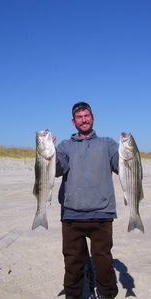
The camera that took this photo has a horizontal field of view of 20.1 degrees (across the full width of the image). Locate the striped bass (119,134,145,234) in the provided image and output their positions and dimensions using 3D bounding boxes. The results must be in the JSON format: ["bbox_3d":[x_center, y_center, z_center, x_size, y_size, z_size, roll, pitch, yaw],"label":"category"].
[{"bbox_3d":[0.404,0.241,3.030,0.160,0.726,0.110,-4,-2,-12],"label":"striped bass"}]

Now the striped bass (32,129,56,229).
[{"bbox_3d":[-0.218,0.217,3.030,0.152,0.719,0.110,2,-2,20],"label":"striped bass"}]

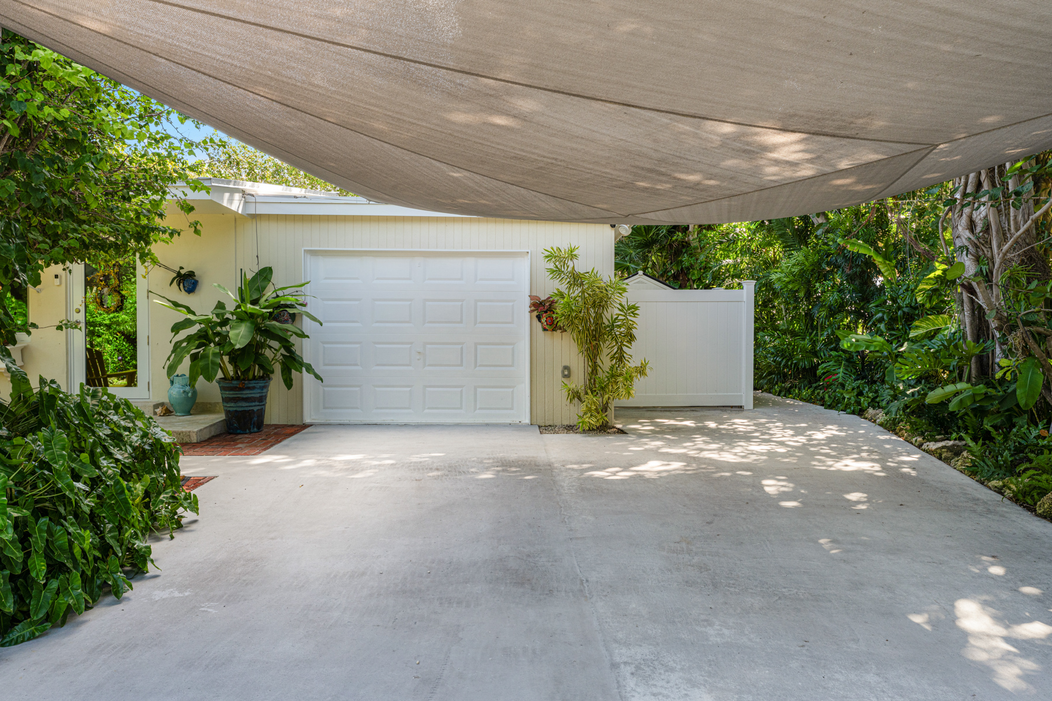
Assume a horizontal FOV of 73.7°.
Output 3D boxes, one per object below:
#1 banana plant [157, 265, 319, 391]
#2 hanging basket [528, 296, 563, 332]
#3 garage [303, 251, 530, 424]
[{"bbox_3d":[-3.210,-0.261,7.950,1.800,1.360,1.500,0,1,-1],"label":"banana plant"},{"bbox_3d":[0.240,-0.445,8.520,0.420,0.430,0.280,0,1,-1],"label":"hanging basket"},{"bbox_3d":[-1.361,-0.163,8.670,2.760,2.120,0.100,0,1,-1],"label":"garage"}]

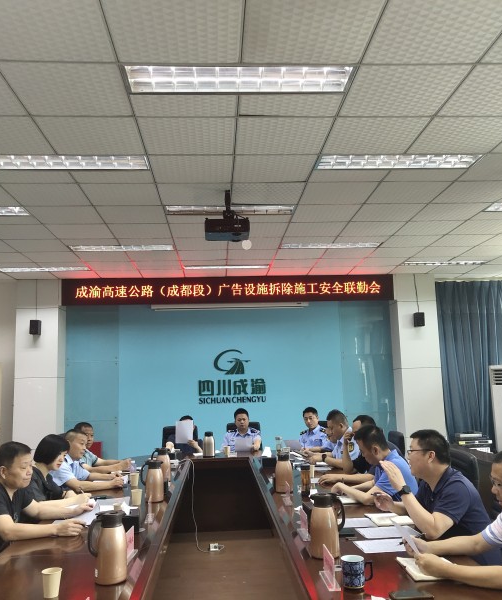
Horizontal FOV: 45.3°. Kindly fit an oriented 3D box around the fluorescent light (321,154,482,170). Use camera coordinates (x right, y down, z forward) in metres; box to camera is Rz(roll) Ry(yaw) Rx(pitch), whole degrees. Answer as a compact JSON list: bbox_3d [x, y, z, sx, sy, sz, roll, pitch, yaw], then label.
[{"bbox_3d":[1.073,-1.036,4.375,1.200,0.080,0.300,-1,-8,-3],"label":"fluorescent light"}]

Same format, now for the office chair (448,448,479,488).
[{"bbox_3d":[1.226,1.589,4.009,0.630,1.110,0.580,-1,-8,-3],"label":"office chair"}]

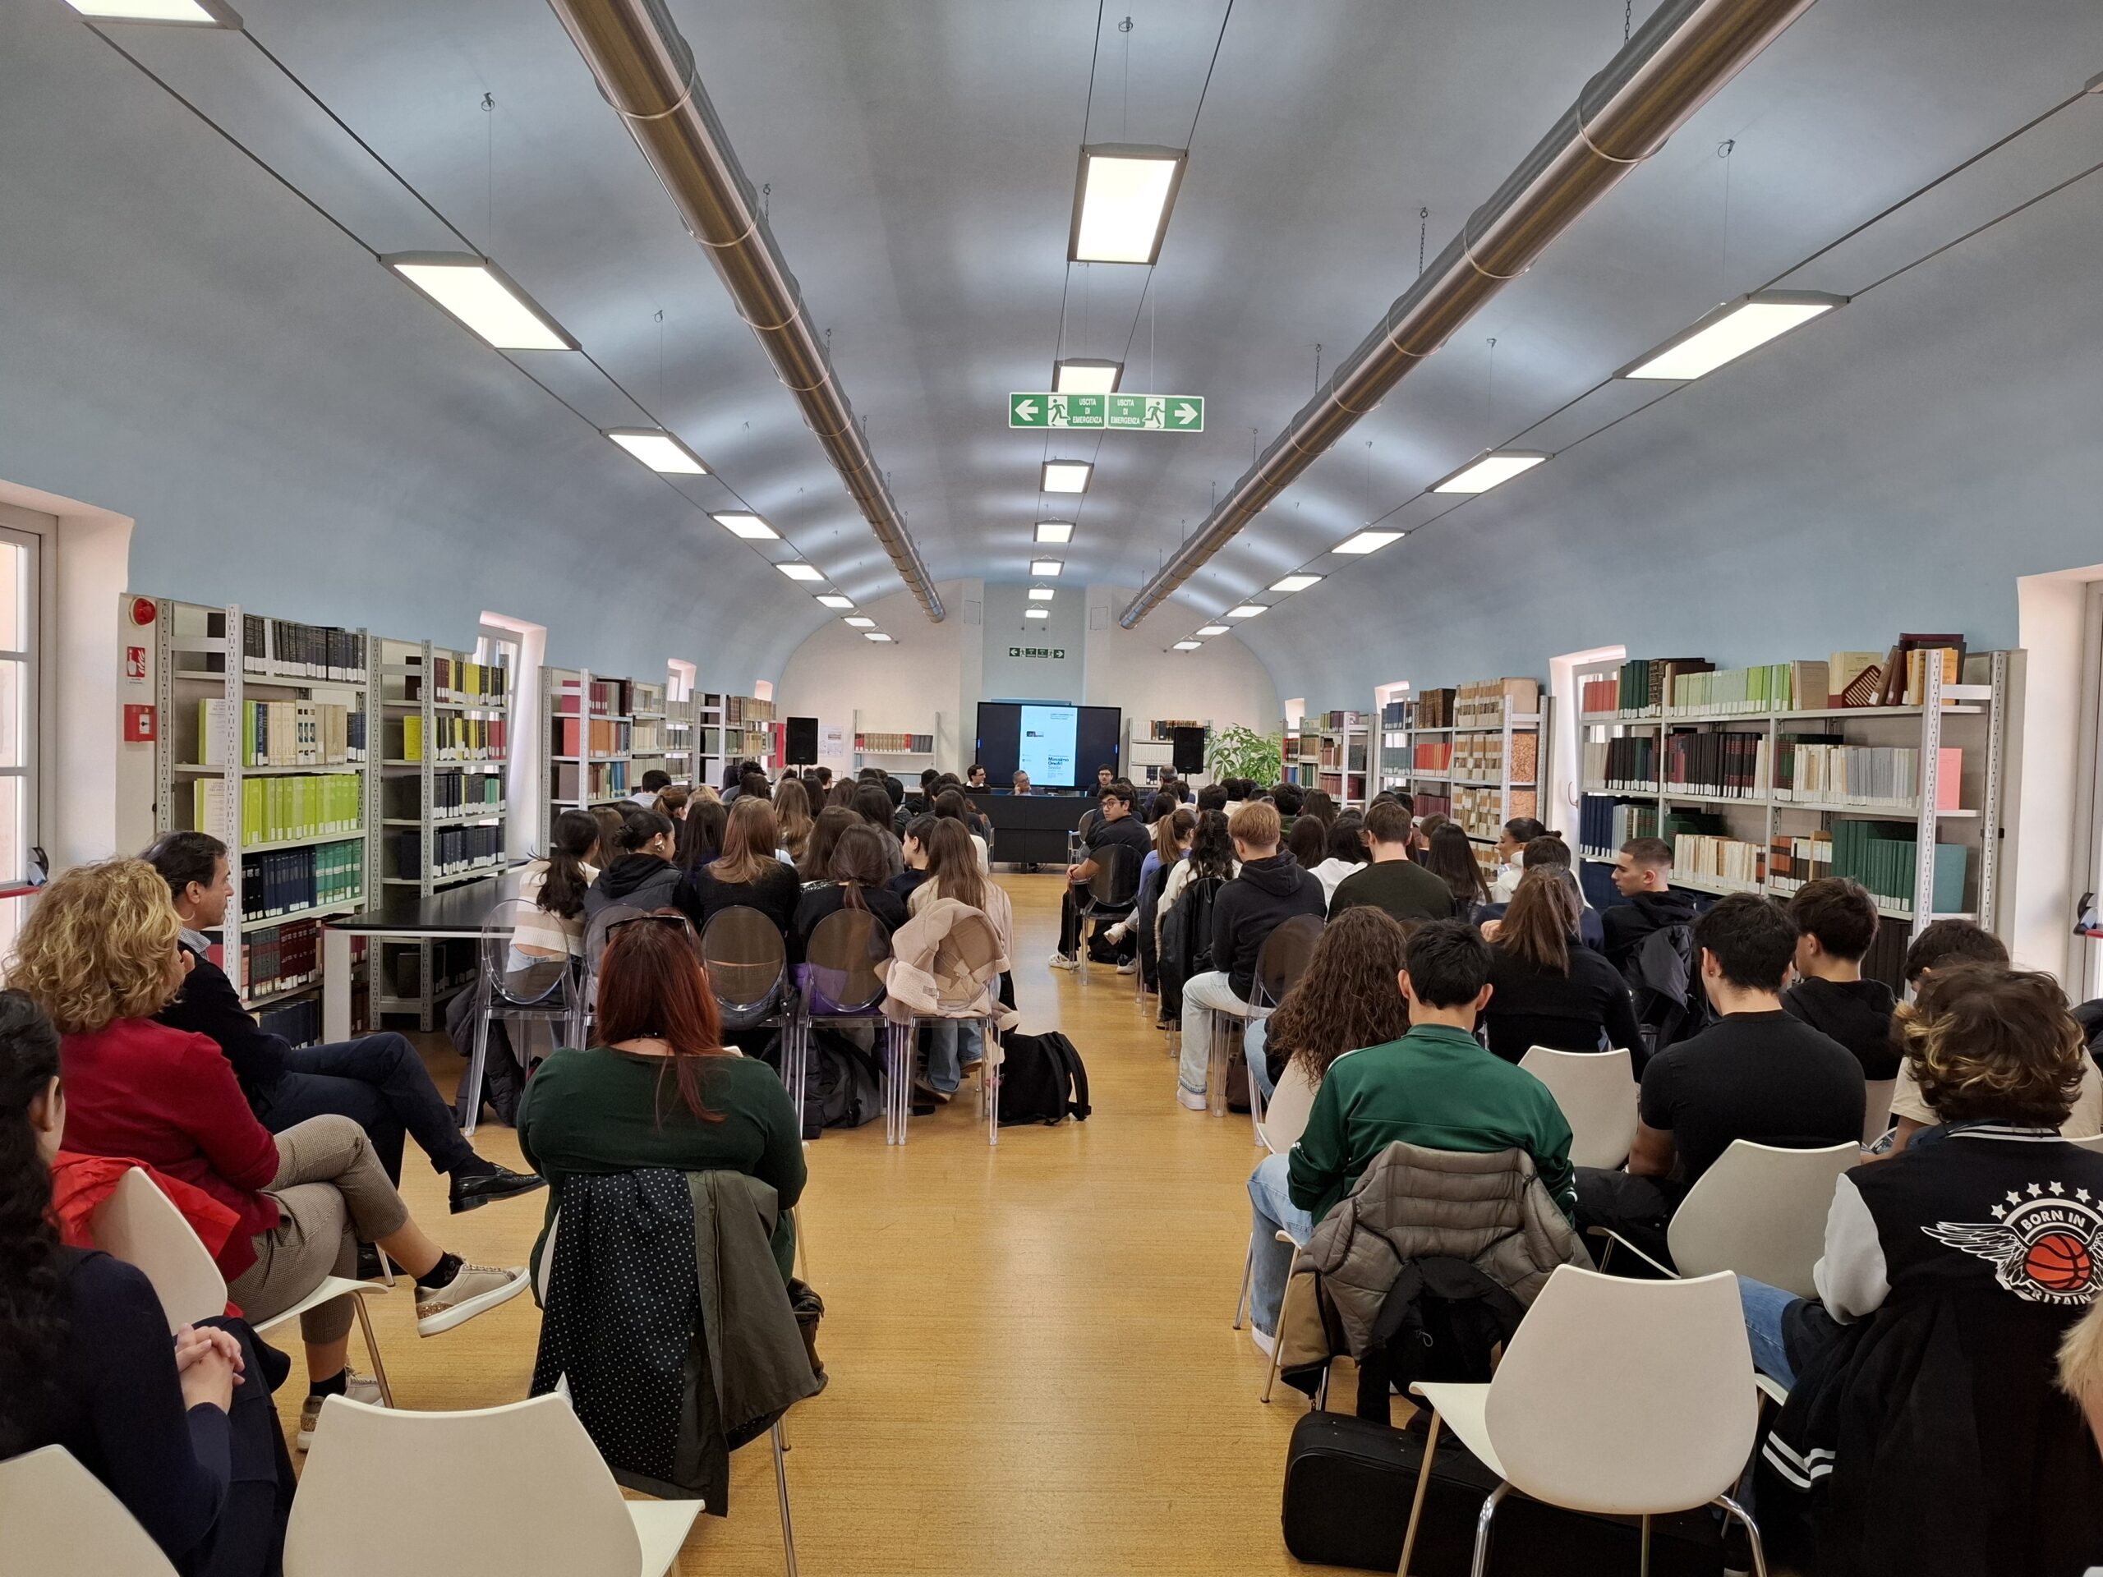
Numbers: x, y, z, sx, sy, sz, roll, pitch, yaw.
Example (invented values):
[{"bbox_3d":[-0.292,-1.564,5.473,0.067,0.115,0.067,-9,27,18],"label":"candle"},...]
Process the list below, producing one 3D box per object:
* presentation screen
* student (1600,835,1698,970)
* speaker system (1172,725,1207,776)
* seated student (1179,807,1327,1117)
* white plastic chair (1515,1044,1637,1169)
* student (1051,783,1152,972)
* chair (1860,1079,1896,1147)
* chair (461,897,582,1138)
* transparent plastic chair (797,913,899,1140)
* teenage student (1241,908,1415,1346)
[{"bbox_3d":[-0.027,-0.577,19.250,1.970,1.150,0.100,1,2,-2],"label":"presentation screen"},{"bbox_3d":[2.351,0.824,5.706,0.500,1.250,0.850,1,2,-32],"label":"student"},{"bbox_3d":[1.767,-0.487,18.000,0.390,0.600,0.360,1,2,-2],"label":"speaker system"},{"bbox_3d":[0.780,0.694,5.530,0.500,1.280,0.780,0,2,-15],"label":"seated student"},{"bbox_3d":[1.332,1.034,3.824,0.530,0.775,0.520,1,2,-2],"label":"white plastic chair"},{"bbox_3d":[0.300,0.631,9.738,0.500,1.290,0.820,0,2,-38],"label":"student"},{"bbox_3d":[2.061,1.046,3.926,0.530,0.775,0.520,1,2,-2],"label":"chair"},{"bbox_3d":[-2.010,0.884,5.600,0.390,0.895,0.520,0,2,7],"label":"chair"},{"bbox_3d":[-0.770,0.889,5.487,0.390,0.890,0.520,1,2,-2],"label":"transparent plastic chair"},{"bbox_3d":[0.774,0.880,4.035,0.500,1.140,0.850,1,2,-12],"label":"teenage student"}]

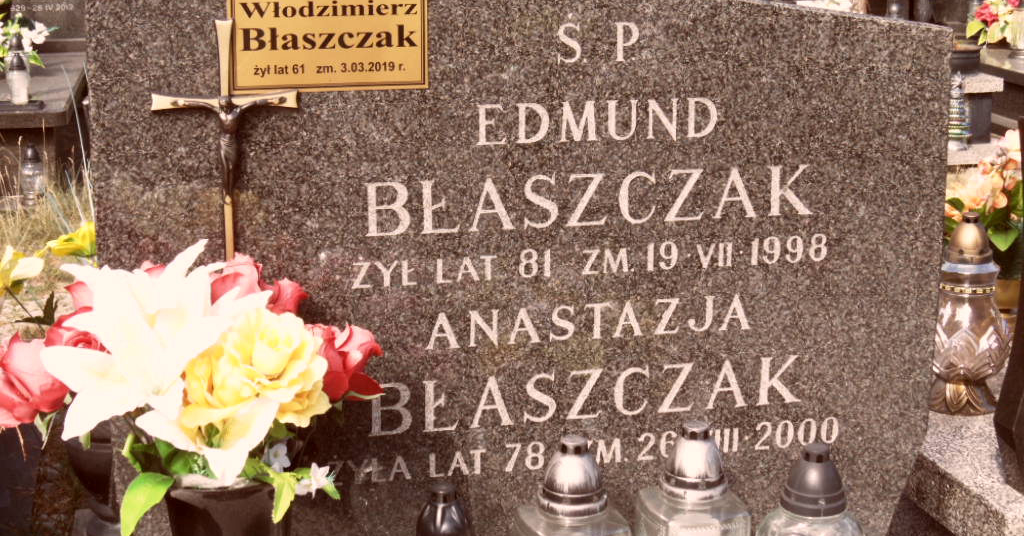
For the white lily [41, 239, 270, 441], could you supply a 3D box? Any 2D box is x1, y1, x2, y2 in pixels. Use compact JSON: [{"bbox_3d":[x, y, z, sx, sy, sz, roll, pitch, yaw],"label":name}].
[{"bbox_3d":[-0.330,0.066,1.370,0.210,0.185,0.110,-2,14,-7],"label":"white lily"}]

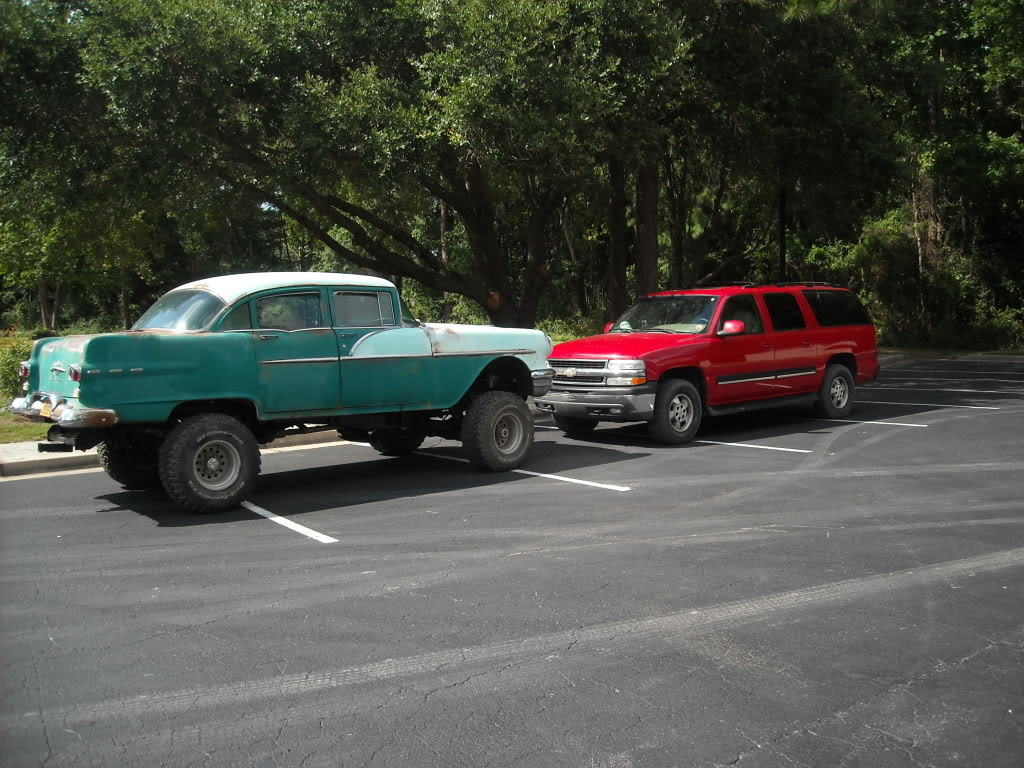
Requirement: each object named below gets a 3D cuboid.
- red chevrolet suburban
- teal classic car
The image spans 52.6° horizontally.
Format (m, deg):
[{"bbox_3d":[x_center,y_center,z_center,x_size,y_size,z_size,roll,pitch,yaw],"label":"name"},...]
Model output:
[{"bbox_3d":[2.853,-0.387,14.403,5.560,1.910,2.040,-5,5,-39],"label":"red chevrolet suburban"},{"bbox_3d":[-2.045,-0.050,10.513,5.210,2.100,1.950,-5,5,-35],"label":"teal classic car"}]

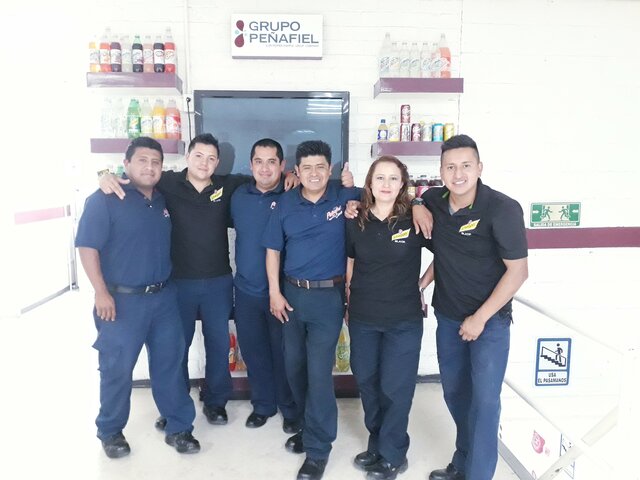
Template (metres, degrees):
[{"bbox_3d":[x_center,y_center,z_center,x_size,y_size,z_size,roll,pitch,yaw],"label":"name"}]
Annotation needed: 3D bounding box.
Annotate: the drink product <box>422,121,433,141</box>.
[{"bbox_3d":[0.738,-0.729,3.418,0.066,0.124,0.066,0,7,-3],"label":"drink product"}]

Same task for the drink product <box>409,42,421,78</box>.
[{"bbox_3d":[0.628,-1.178,3.296,0.070,0.235,0.070,0,6,-4],"label":"drink product"}]

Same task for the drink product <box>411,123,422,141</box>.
[{"bbox_3d":[0.661,-0.727,3.413,0.066,0.122,0.066,0,7,-3],"label":"drink product"}]

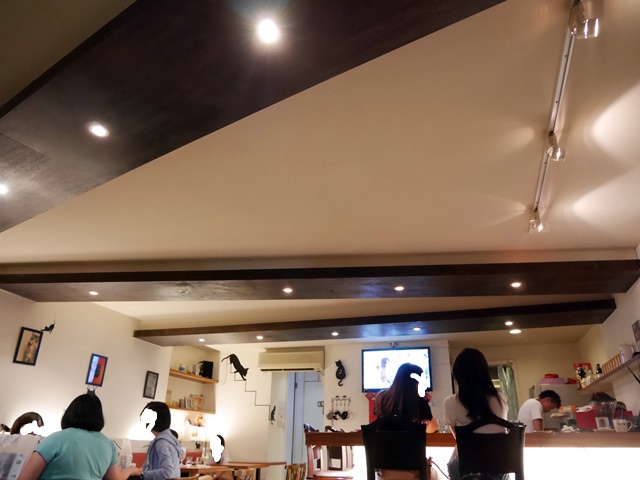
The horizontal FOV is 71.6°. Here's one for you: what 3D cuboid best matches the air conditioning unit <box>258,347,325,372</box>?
[{"bbox_3d":[-0.424,1.838,6.791,1.020,0.335,0.210,-7,-24,18],"label":"air conditioning unit"}]

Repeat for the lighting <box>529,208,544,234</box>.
[{"bbox_3d":[1.448,-0.122,2.968,0.080,0.160,0.075,-7,-24,18],"label":"lighting"}]

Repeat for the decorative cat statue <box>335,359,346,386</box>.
[{"bbox_3d":[0.300,1.961,6.542,0.180,0.385,0.040,-7,-24,18],"label":"decorative cat statue"}]

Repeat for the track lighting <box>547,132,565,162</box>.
[{"bbox_3d":[1.166,-0.462,2.194,0.075,0.155,0.070,-7,-24,18],"label":"track lighting"}]

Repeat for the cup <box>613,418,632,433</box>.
[{"bbox_3d":[2.082,1.277,3.050,0.107,0.080,0.083,-12,-26,27],"label":"cup"}]

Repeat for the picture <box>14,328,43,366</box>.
[{"bbox_3d":[-3.099,1.134,4.710,0.025,0.360,0.270,-6,-24,17],"label":"picture"}]

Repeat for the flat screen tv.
[{"bbox_3d":[1.063,1.816,6.204,0.970,0.585,0.080,-7,-24,18],"label":"flat screen tv"}]

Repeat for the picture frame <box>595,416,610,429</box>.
[{"bbox_3d":[1.974,1.281,3.100,0.080,0.083,0.030,-9,-25,23],"label":"picture frame"}]

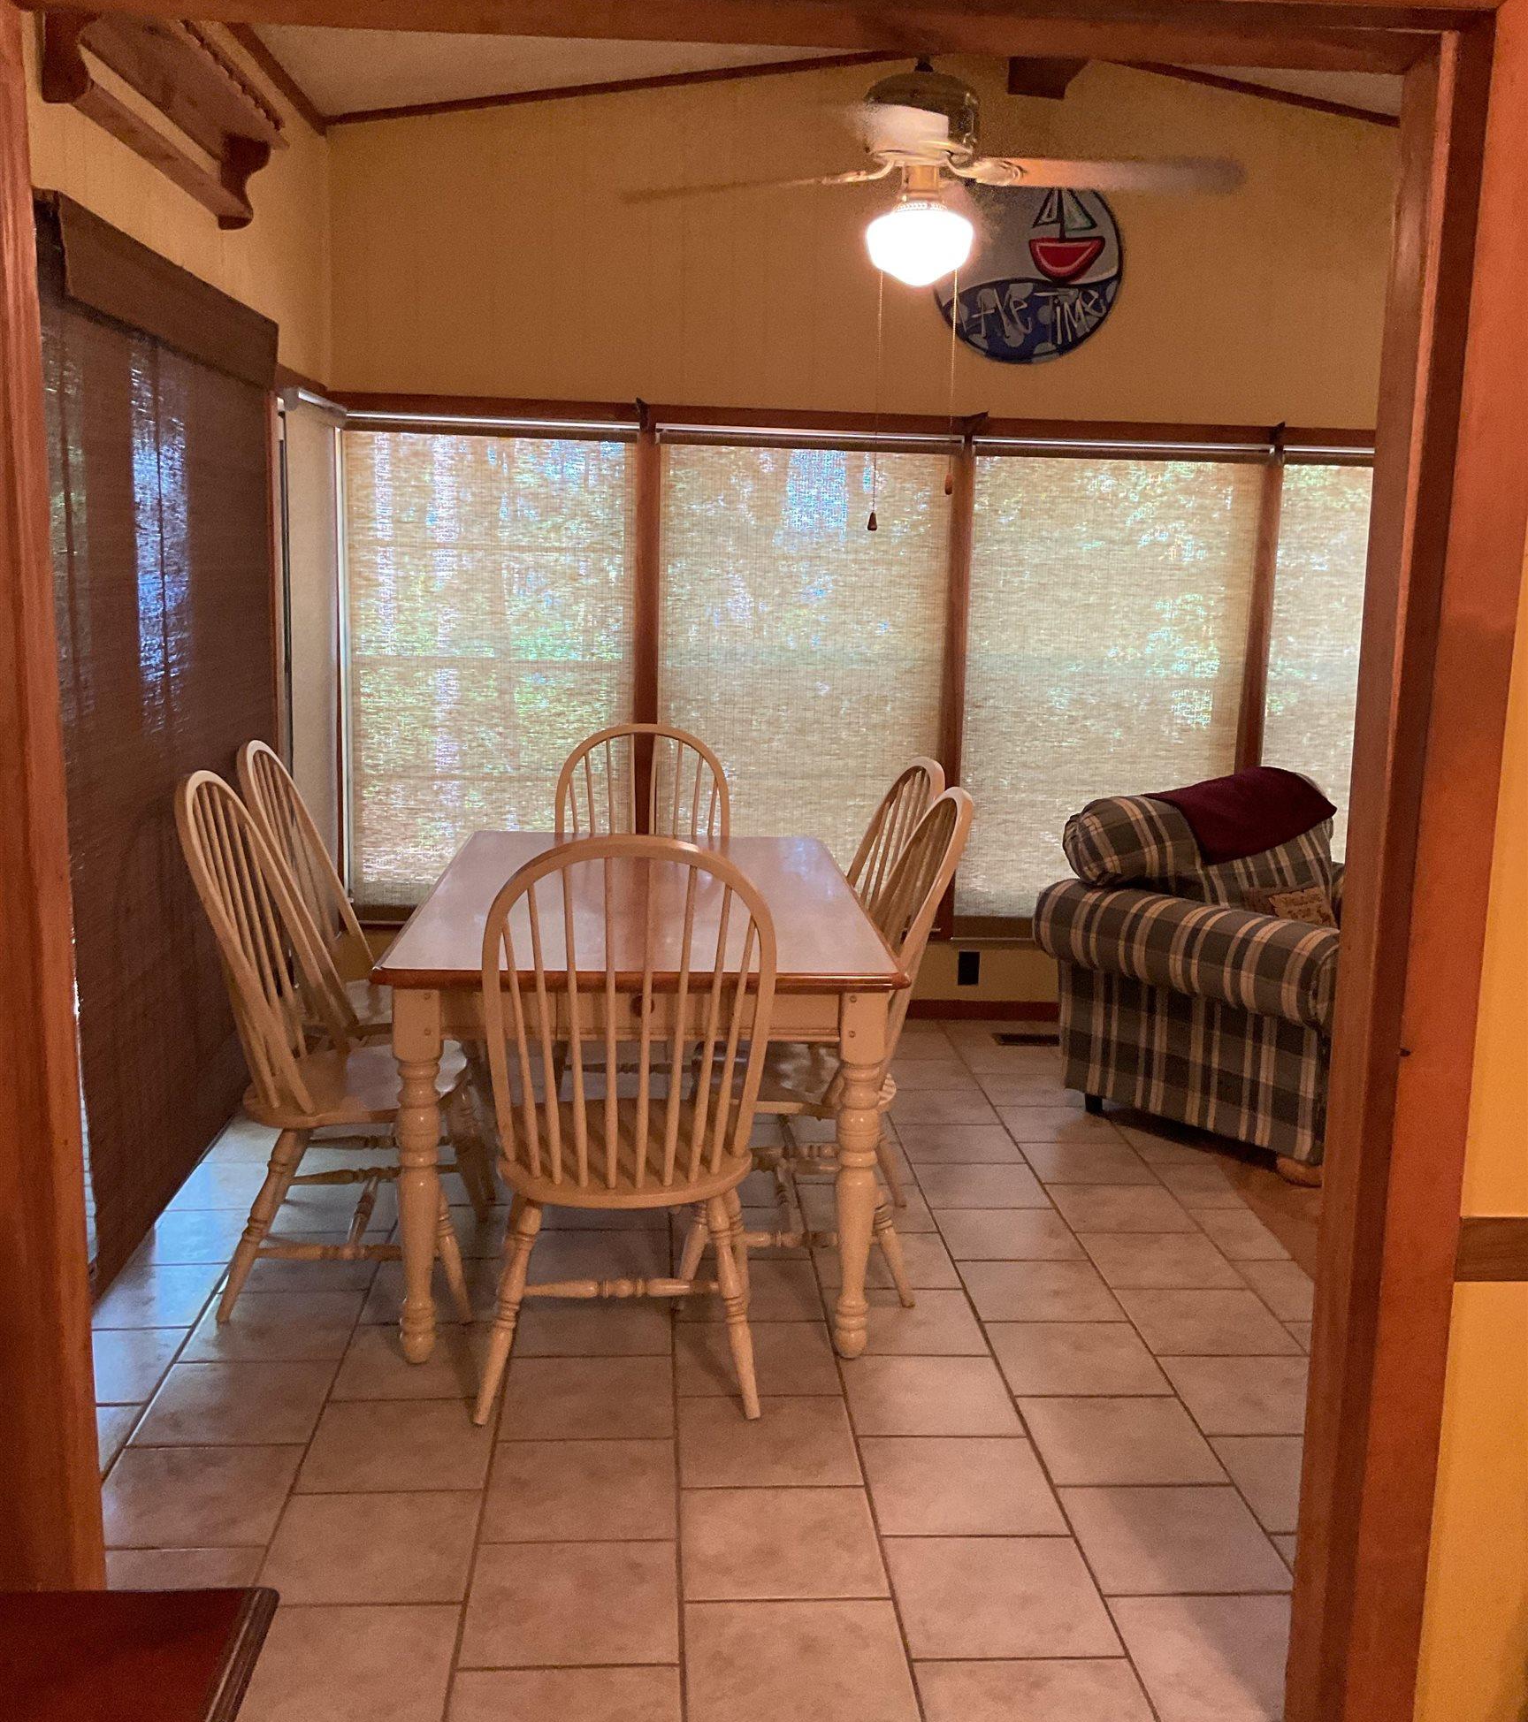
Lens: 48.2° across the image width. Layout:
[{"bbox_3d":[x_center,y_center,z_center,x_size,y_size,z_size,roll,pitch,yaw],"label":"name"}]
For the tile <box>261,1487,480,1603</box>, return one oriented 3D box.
[{"bbox_3d":[-0.591,1.049,2.595,0.303,0.012,0.303,1,10,-4],"label":"tile"}]

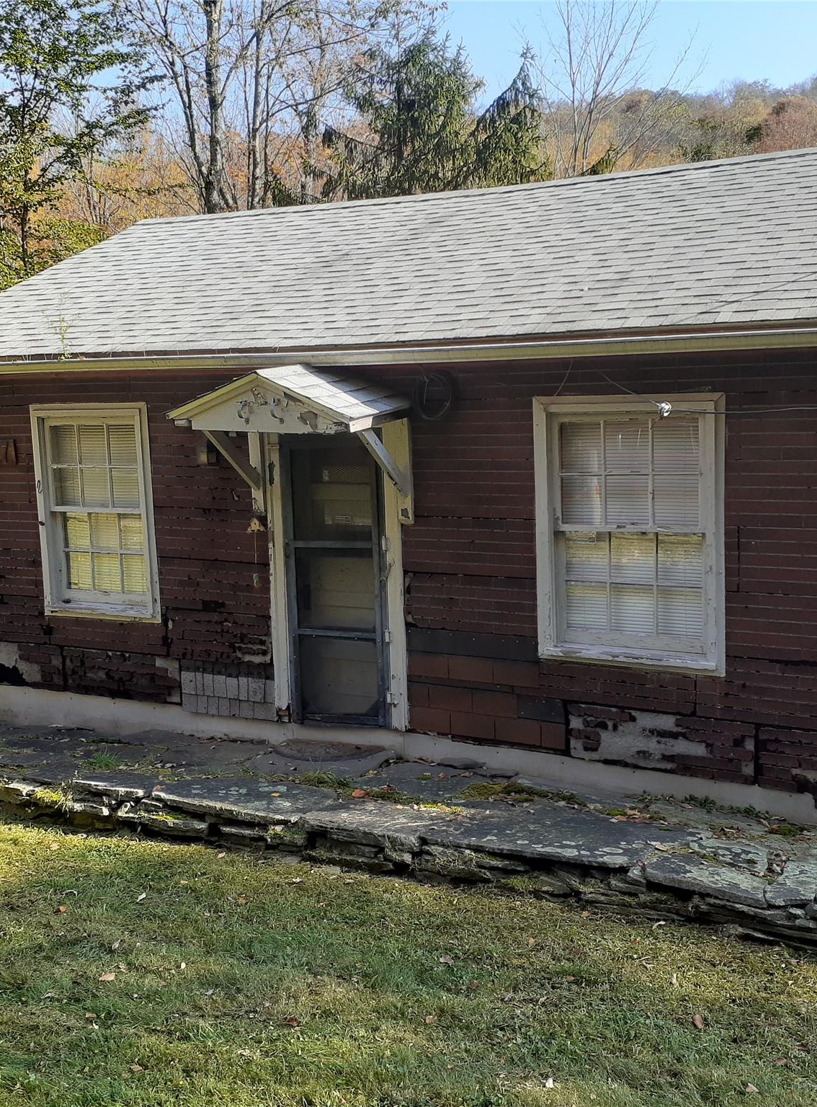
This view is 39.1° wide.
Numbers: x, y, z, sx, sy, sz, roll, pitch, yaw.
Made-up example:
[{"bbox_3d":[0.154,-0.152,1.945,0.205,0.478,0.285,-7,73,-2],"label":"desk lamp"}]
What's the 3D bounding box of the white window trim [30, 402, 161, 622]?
[{"bbox_3d":[-2.253,-0.300,8.403,1.090,1.575,0.130,3,10,26],"label":"white window trim"}]

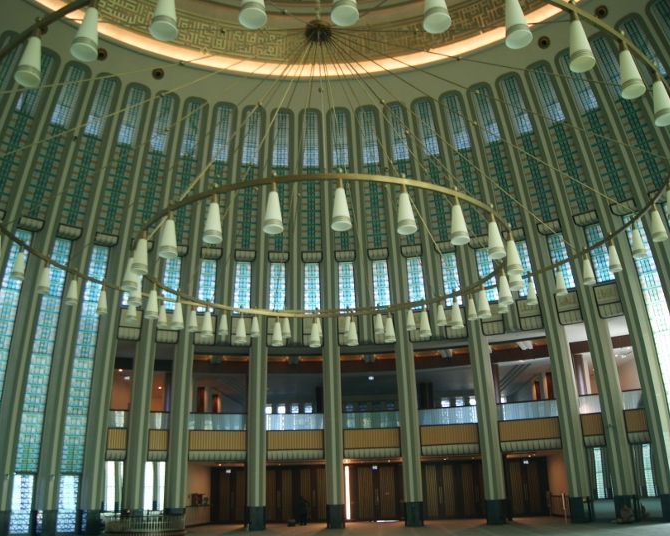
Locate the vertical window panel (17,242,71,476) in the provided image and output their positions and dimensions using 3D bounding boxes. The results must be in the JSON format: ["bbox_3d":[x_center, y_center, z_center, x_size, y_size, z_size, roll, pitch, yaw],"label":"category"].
[{"bbox_3d":[-13.925,3.985,28.984,0.920,11.461,0.120,13,-17,-35],"label":"vertical window panel"}]

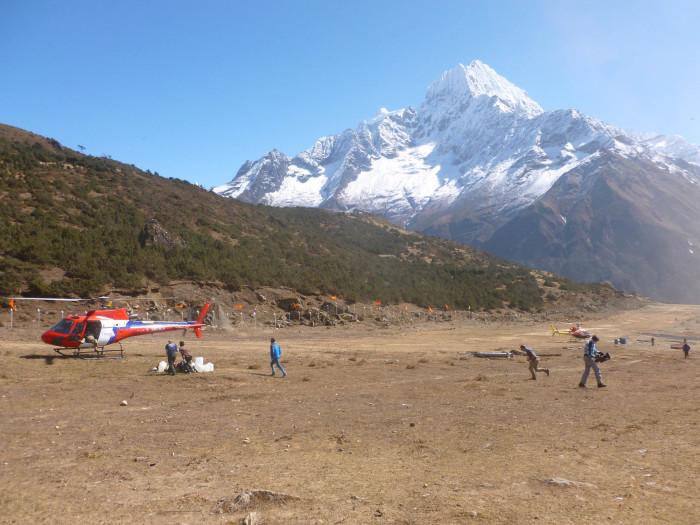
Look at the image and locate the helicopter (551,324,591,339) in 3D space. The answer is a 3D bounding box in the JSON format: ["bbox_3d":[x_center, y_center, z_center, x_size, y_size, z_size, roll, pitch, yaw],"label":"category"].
[{"bbox_3d":[40.121,12.593,102.892,9.000,3.350,11.300,1,-3,-19],"label":"helicopter"}]

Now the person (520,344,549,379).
[{"bbox_3d":[7.286,3.958,22.300,1.100,1.380,0.520,0,-3,3],"label":"person"}]

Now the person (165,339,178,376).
[{"bbox_3d":[-8.260,4.426,26.200,0.550,1.630,0.500,1,-3,-14],"label":"person"}]

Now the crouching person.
[{"bbox_3d":[-7.739,4.497,26.800,0.700,1.420,0.550,-3,-4,39],"label":"crouching person"}]

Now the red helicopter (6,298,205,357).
[{"bbox_3d":[-12.372,3.670,33.052,9.300,3.350,11.200,-3,-4,39],"label":"red helicopter"}]

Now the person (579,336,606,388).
[{"bbox_3d":[7.946,3.229,18.400,0.950,1.700,0.580,-1,-3,21],"label":"person"}]

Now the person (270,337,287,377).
[{"bbox_3d":[-3.018,4.027,23.900,0.700,1.650,0.550,-2,-4,30],"label":"person"}]

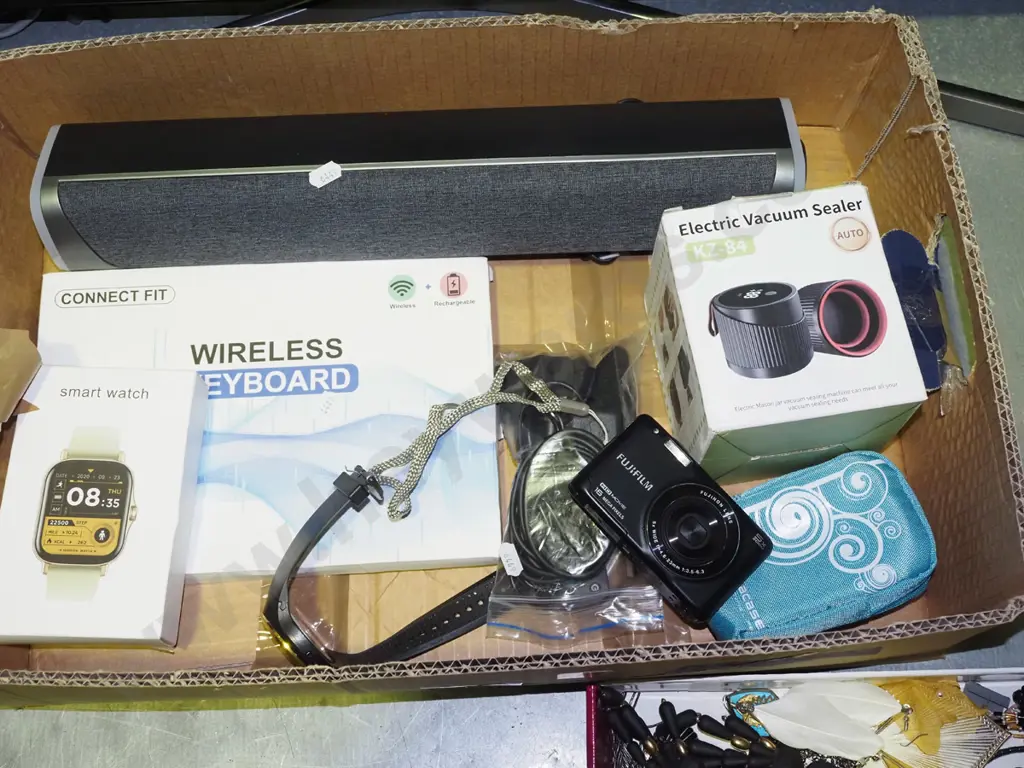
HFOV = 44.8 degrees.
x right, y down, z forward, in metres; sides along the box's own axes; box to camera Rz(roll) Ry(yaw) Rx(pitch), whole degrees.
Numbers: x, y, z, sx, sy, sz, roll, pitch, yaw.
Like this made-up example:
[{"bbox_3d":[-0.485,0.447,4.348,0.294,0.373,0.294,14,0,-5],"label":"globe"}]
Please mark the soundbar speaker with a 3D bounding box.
[{"bbox_3d":[-0.054,-0.124,0.737,0.434,0.060,0.081,-2,62,-1],"label":"soundbar speaker"}]

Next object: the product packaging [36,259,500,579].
[{"bbox_3d":[-0.139,0.019,0.700,0.257,0.024,0.179,-2,69,-1],"label":"product packaging"}]

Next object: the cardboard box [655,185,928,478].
[{"bbox_3d":[0.143,-0.024,0.677,0.109,0.097,0.122,-8,69,-3],"label":"cardboard box"}]

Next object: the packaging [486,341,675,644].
[{"bbox_3d":[0.035,0.056,0.681,0.095,0.033,0.168,0,69,0],"label":"packaging"}]

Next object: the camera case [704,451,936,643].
[{"bbox_3d":[0.163,0.090,0.684,0.120,0.037,0.077,-16,70,-8],"label":"camera case"}]

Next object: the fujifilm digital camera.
[{"bbox_3d":[0.083,0.070,0.658,0.056,0.024,0.100,-39,80,-22],"label":"fujifilm digital camera"}]

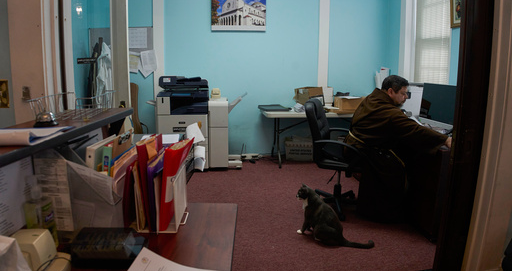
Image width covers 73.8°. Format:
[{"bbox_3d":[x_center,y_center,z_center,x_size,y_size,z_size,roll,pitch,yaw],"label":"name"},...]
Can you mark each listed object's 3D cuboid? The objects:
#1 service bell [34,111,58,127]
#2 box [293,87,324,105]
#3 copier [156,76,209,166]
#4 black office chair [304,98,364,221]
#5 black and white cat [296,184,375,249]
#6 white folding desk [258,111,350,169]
[{"bbox_3d":[-0.740,-0.058,1.200,0.085,0.060,0.085,-1,10,-5],"label":"service bell"},{"bbox_3d":[0.725,-0.523,4.715,0.380,0.280,0.320,-1,10,-5],"label":"box"},{"bbox_3d":[-0.928,-0.192,4.539,0.620,1.140,0.660,-1,10,-5],"label":"copier"},{"bbox_3d":[0.778,0.166,3.025,0.640,0.980,0.620,4,11,21],"label":"black office chair"},{"bbox_3d":[0.558,0.569,2.448,0.520,0.380,0.210,5,11,24],"label":"black and white cat"},{"bbox_3d":[0.961,0.001,4.715,1.800,0.730,0.750,-1,10,-5],"label":"white folding desk"}]

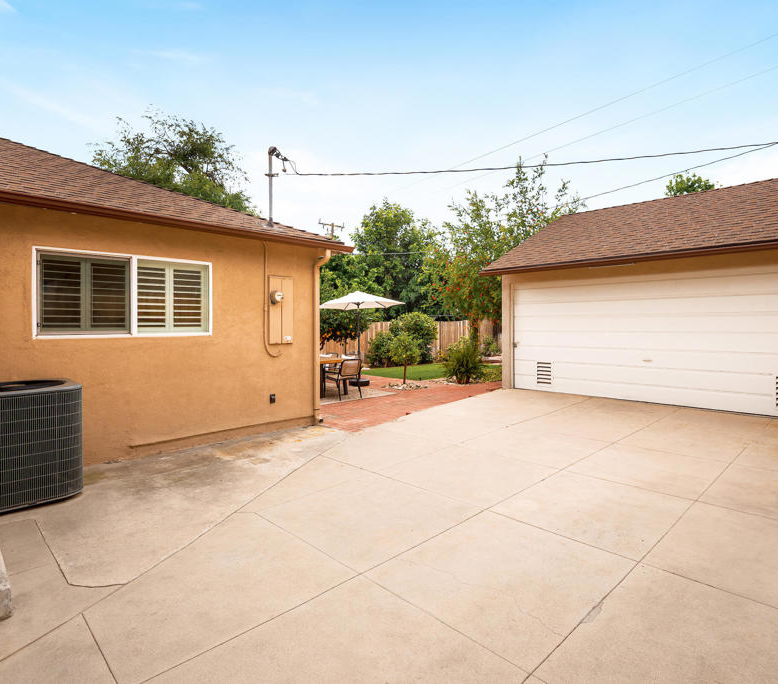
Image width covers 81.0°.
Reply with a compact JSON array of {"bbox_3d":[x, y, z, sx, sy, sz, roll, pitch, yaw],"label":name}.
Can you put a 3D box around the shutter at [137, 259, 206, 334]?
[{"bbox_3d":[-2.218,-0.460,4.713,0.710,0.720,0.050,-2,2,-45],"label":"shutter"}]

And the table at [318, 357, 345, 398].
[{"bbox_3d":[-1.607,0.727,9.733,0.850,0.730,1.550,-2,2,-45],"label":"table"}]

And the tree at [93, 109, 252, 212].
[{"bbox_3d":[-8.084,-3.921,17.000,6.351,9.596,6.351,0,2,0],"label":"tree"}]

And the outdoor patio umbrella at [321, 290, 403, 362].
[{"bbox_3d":[-0.744,-0.087,11.040,2.290,2.290,2.290,0,2,0],"label":"outdoor patio umbrella"}]

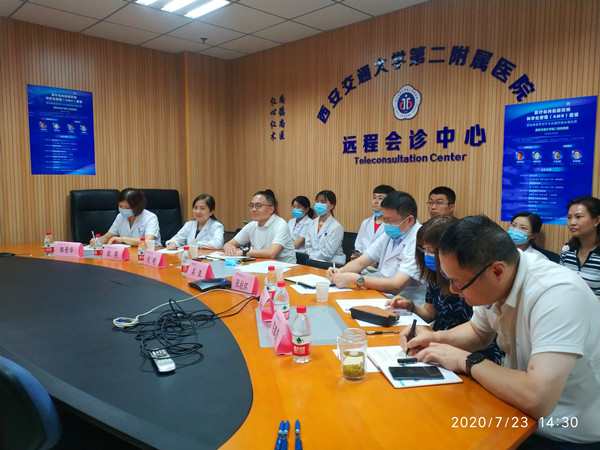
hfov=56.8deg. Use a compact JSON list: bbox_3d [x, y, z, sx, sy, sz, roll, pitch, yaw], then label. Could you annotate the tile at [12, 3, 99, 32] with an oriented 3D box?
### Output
[{"bbox_3d":[-2.138,-1.801,4.856,0.580,0.020,0.620,5,7,44],"label":"tile"}]

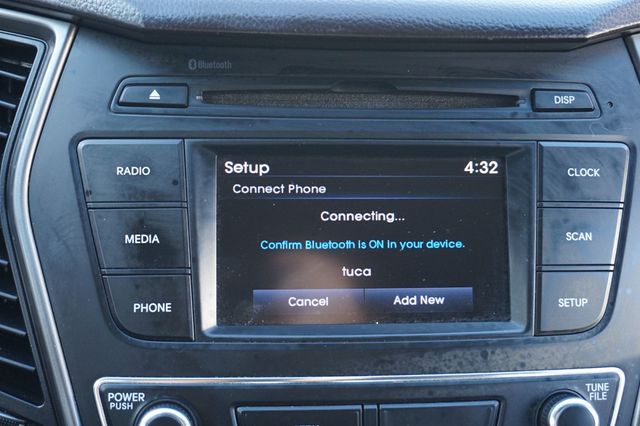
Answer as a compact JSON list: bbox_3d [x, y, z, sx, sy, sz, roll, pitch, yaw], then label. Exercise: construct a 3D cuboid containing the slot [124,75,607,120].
[{"bbox_3d":[0.013,-0.043,0.316,0.187,0.016,0.014,0,-9,-5],"label":"slot"}]

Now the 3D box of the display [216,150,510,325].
[{"bbox_3d":[0.016,0.011,0.311,0.110,0.064,0.012,0,-9,-5],"label":"display"}]

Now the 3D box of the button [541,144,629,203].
[{"bbox_3d":[0.100,-0.015,0.316,0.035,0.024,0.010,0,-9,-5],"label":"button"}]

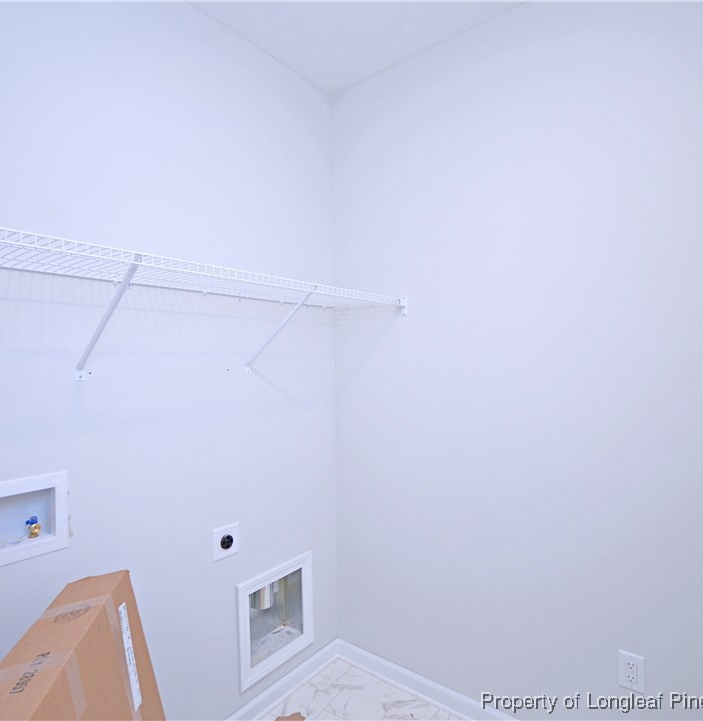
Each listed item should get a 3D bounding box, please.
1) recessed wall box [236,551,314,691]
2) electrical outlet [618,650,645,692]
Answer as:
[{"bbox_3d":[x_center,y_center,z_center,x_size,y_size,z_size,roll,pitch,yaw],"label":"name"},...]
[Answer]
[{"bbox_3d":[-0.347,1.089,1.959,0.120,0.425,0.415,0,0,39],"label":"recessed wall box"},{"bbox_3d":[0.891,0.996,1.443,0.071,0.116,0.008,0,0,39],"label":"electrical outlet"}]

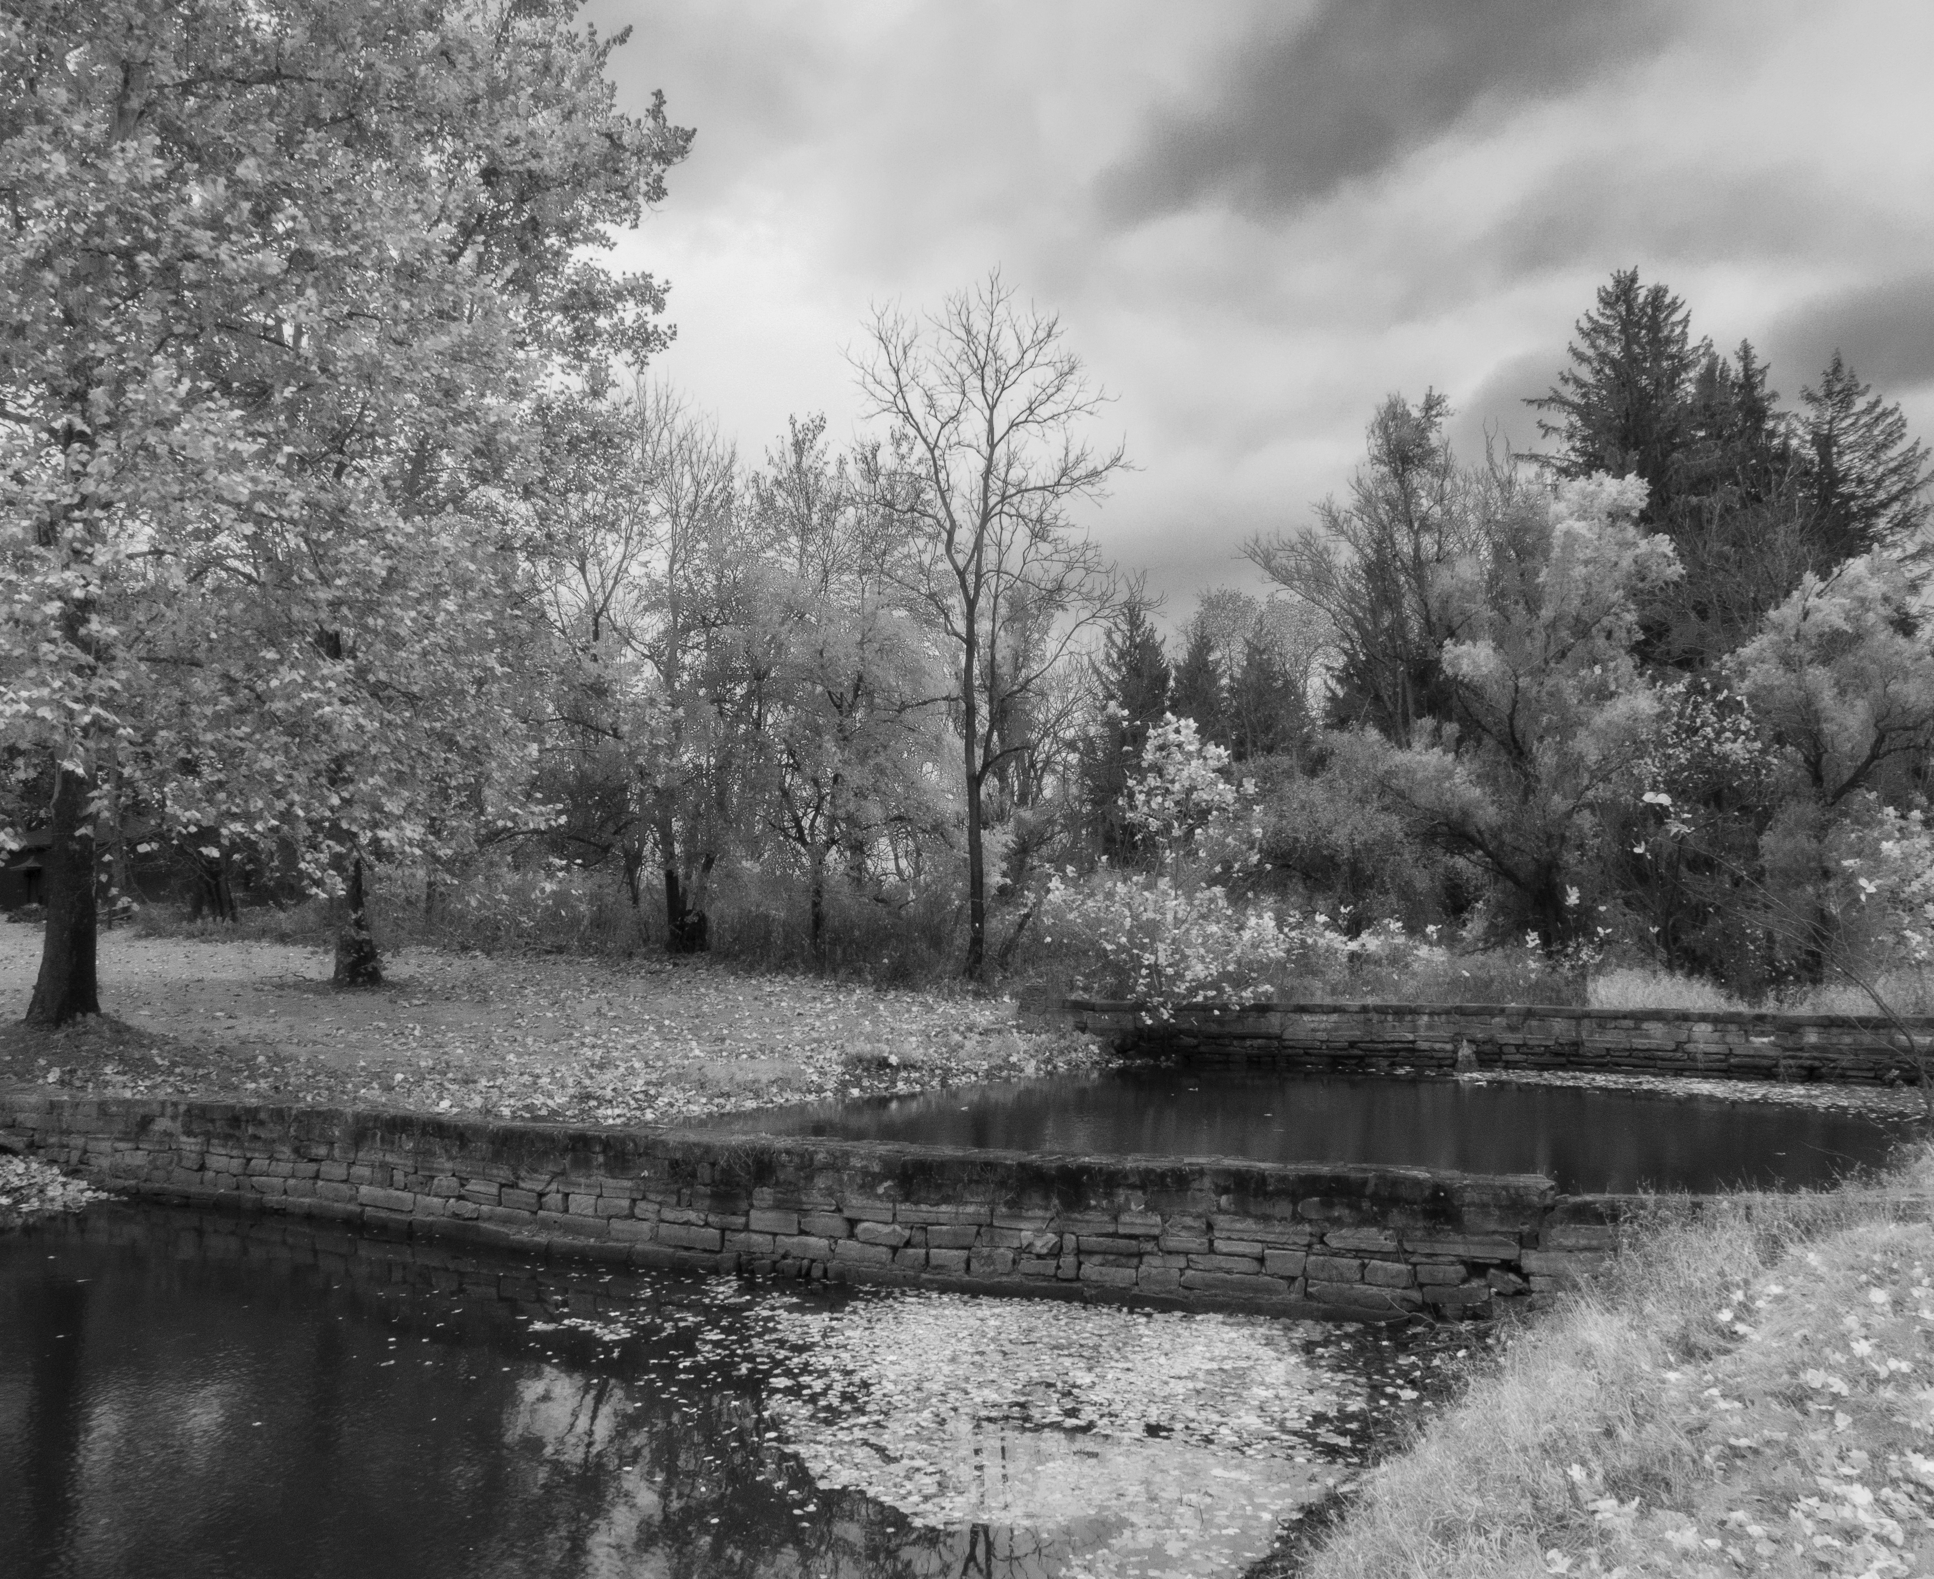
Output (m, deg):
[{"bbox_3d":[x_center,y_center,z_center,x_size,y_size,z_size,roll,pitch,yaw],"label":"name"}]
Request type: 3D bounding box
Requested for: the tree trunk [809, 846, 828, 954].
[{"bbox_3d":[-3.086,2.333,32.919,0.360,2.349,0.360,0,-3,-5],"label":"tree trunk"}]

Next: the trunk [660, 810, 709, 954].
[{"bbox_3d":[-6.086,2.005,33.941,1.050,3.138,0.900,1,-3,-10],"label":"trunk"}]

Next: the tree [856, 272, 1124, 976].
[{"bbox_3d":[0.374,-2.945,27.725,4.600,12.583,4.400,0,-3,1],"label":"tree"}]

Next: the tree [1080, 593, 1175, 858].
[{"bbox_3d":[4.370,-0.962,42.133,2.800,8.226,2.700,0,-3,6],"label":"tree"}]

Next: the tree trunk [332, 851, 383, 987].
[{"bbox_3d":[-9.932,2.108,25.720,0.800,2.225,0.750,1,-4,-21],"label":"tree trunk"}]

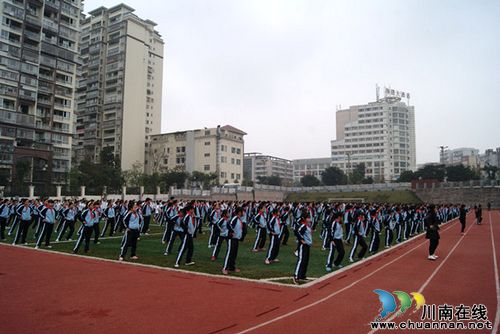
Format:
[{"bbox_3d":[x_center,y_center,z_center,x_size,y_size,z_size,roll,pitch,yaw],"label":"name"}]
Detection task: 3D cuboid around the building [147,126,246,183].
[{"bbox_3d":[-16.970,-1.200,118.860,27.000,18.330,14.500,-3,-6,31],"label":"building"}]

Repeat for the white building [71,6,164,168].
[{"bbox_3d":[-52.689,-23.389,149.333,27.000,71.000,23.000,-1,-6,22],"label":"white building"}]

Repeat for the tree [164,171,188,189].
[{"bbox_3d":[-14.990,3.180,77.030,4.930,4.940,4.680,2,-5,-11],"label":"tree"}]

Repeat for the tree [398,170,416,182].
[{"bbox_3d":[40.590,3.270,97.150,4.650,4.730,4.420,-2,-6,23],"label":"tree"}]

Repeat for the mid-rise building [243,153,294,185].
[{"bbox_3d":[9.530,6.010,268.680,16.000,23.500,56.000,-3,-6,31],"label":"mid-rise building"}]

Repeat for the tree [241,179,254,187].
[{"bbox_3d":[-0.805,5.326,116.990,4.600,3.480,4.600,1,-5,0],"label":"tree"}]

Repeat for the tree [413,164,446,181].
[{"bbox_3d":[54.594,2.863,113.264,9.640,7.270,9.640,-2,-6,26],"label":"tree"}]

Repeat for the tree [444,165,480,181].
[{"bbox_3d":[56.190,2.380,100.260,9.060,6.120,8.160,-3,-6,29],"label":"tree"}]

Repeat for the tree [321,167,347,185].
[{"bbox_3d":[26.770,3.627,120.189,8.320,7.610,8.320,0,-5,13],"label":"tree"}]

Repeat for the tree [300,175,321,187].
[{"bbox_3d":[19.000,4.870,118.080,6.290,5.030,5.980,0,-5,9],"label":"tree"}]

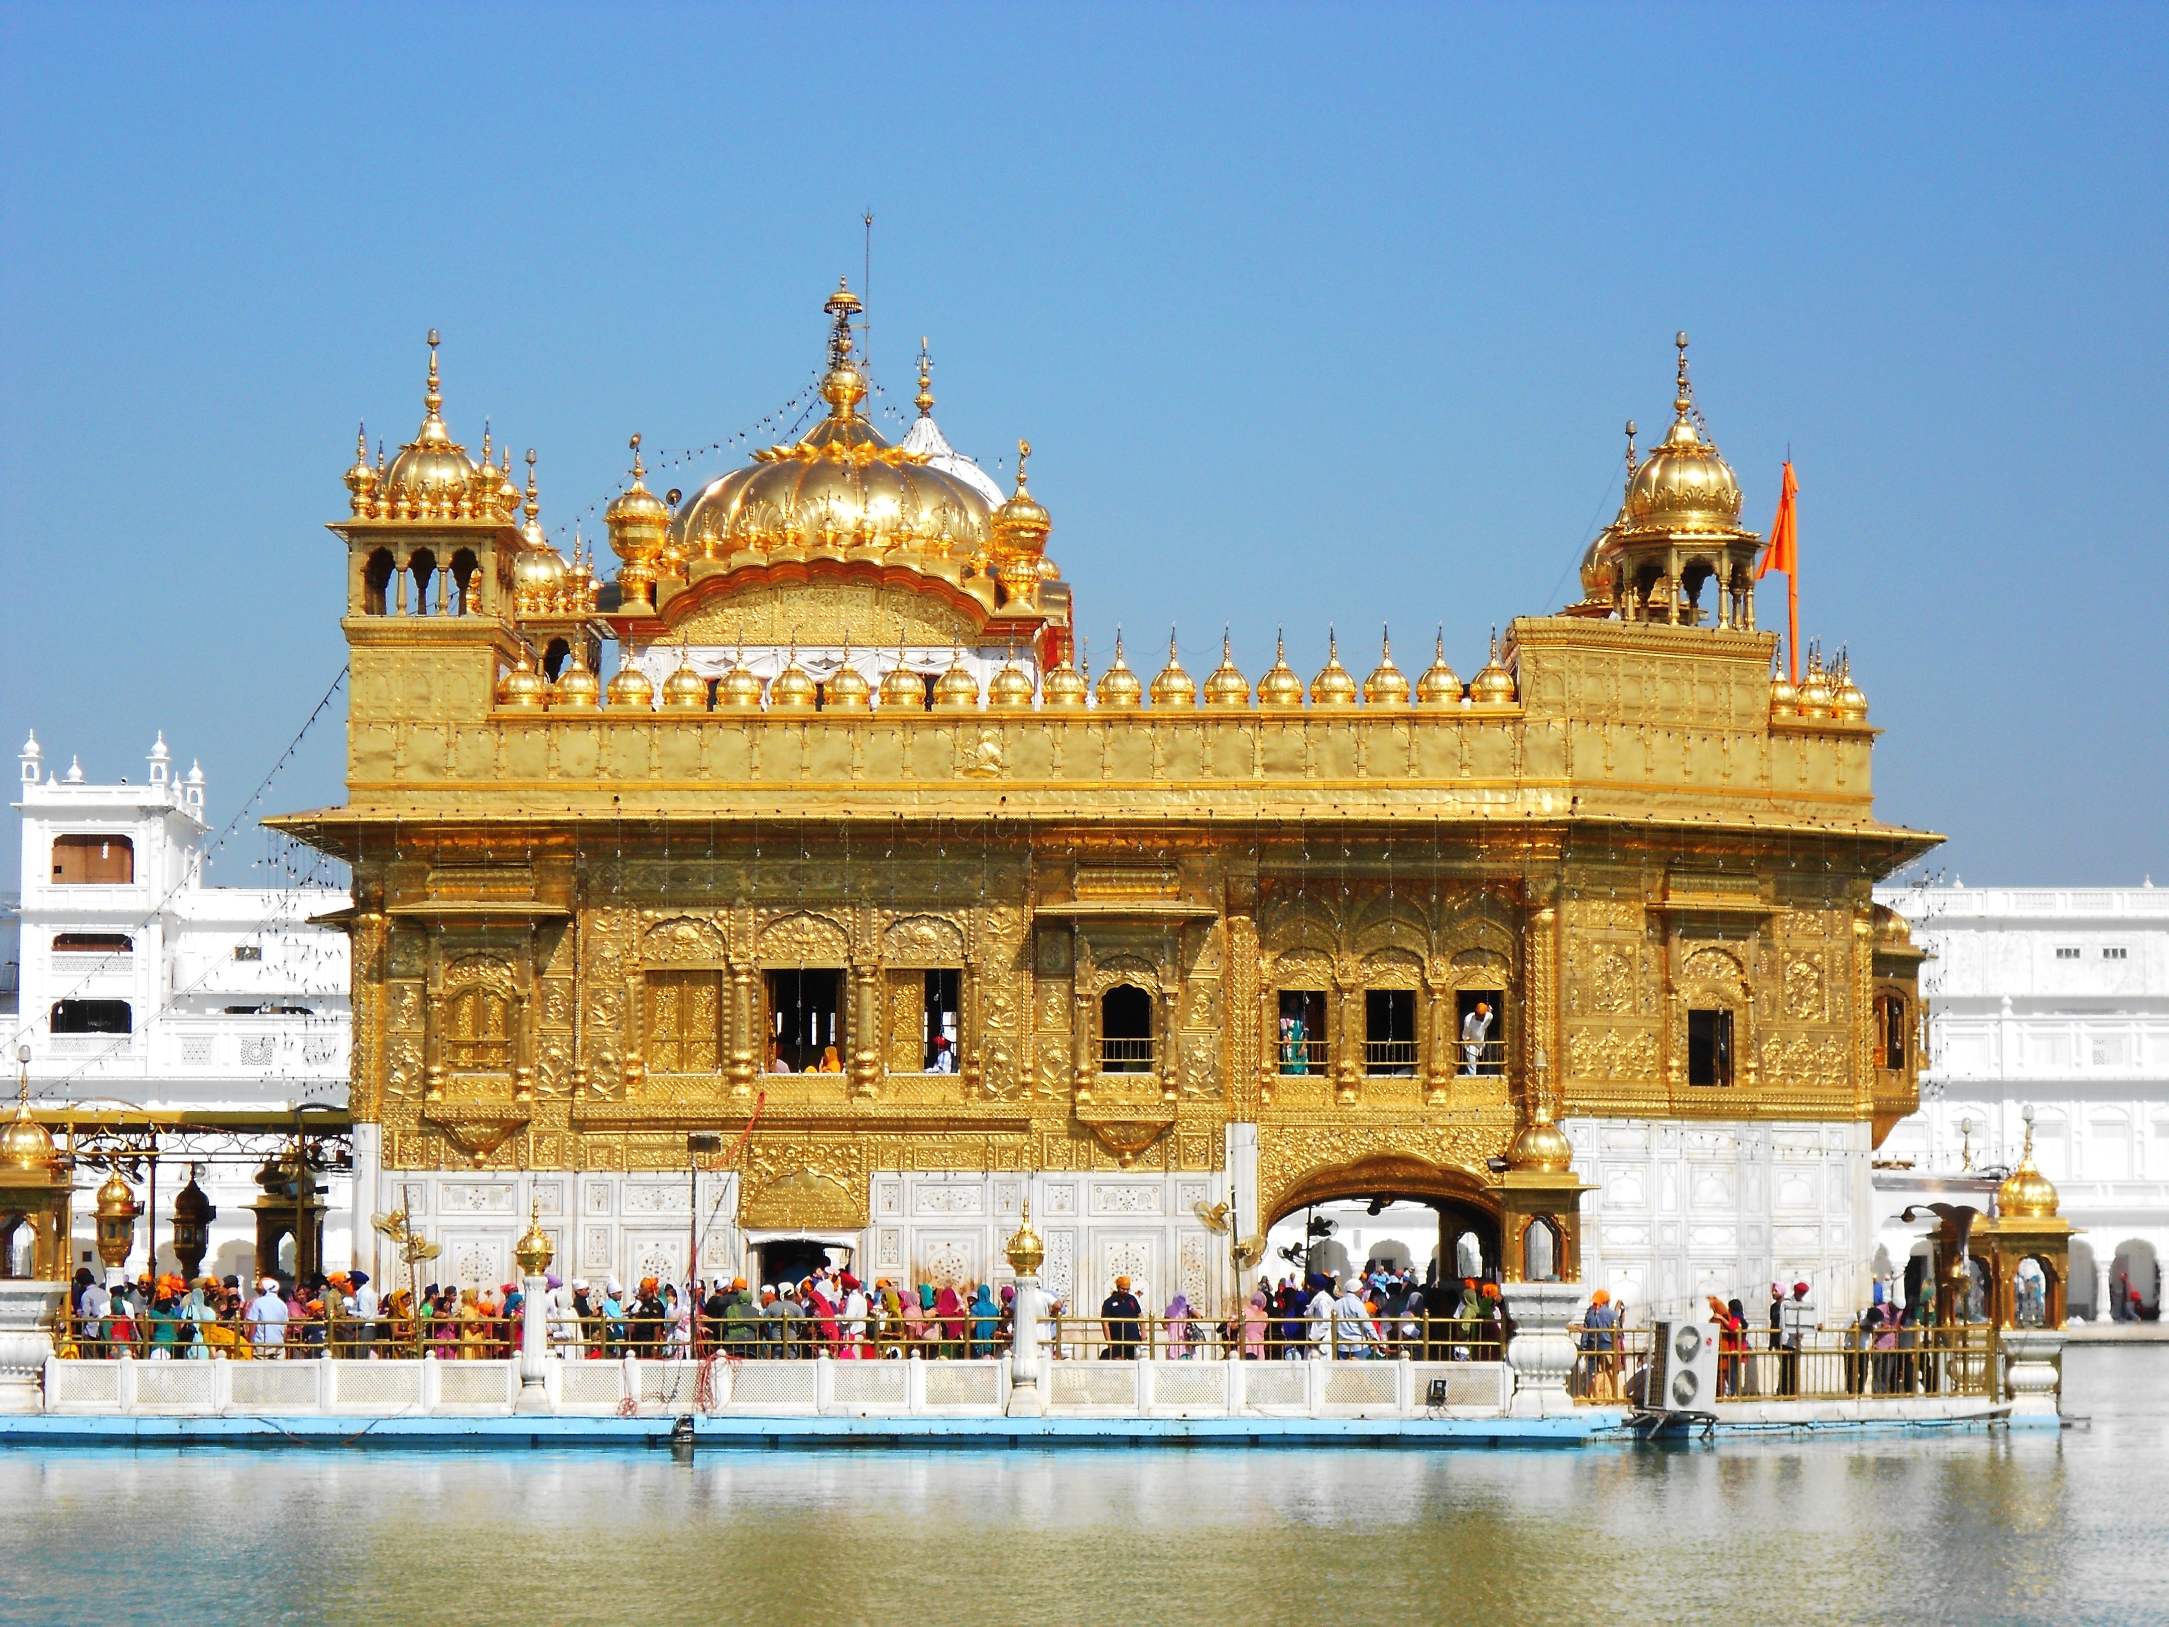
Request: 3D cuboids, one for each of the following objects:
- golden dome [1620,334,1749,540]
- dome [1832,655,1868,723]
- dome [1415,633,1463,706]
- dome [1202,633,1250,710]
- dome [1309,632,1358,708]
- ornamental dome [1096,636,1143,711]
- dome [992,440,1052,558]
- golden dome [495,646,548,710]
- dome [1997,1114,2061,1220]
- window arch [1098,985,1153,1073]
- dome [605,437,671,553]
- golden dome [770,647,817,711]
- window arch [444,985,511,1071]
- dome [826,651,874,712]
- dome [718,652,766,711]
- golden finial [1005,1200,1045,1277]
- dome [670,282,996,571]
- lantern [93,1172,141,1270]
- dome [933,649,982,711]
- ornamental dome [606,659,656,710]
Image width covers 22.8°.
[{"bbox_3d":[9.185,-5.744,82.275,1.973,3.160,1.973,0,-5,1],"label":"golden dome"},{"bbox_3d":[10.957,-1.831,77.124,0.530,1.073,0.510,0,-5,1],"label":"dome"},{"bbox_3d":[4.904,-1.978,74.437,0.655,1.034,0.655,0,-5,2],"label":"dome"},{"bbox_3d":[1.957,-1.969,74.535,0.656,1.058,0.656,0,-5,2],"label":"dome"},{"bbox_3d":[3.432,-1.973,74.486,0.656,1.046,0.656,0,-5,2],"label":"dome"},{"bbox_3d":[0.483,-1.984,74.880,0.653,1.101,0.612,0,-5,1],"label":"ornamental dome"},{"bbox_3d":[-0.910,-4.538,78.209,0.861,1.777,0.861,0,-5,2],"label":"dome"},{"bbox_3d":[-7.815,-1.913,74.855,0.683,0.957,0.683,0,-5,2],"label":"golden dome"},{"bbox_3d":[13.260,4.941,75.637,0.877,1.531,0.877,0,-5,1],"label":"dome"},{"bbox_3d":[0.614,3.158,78.914,0.806,1.328,0.200,0,-5,1],"label":"window arch"},{"bbox_3d":[-6.512,-4.647,78.587,0.949,1.769,0.949,0,-5,1],"label":"dome"},{"bbox_3d":[-4.030,-1.892,74.728,0.658,0.920,0.658,0,-5,2],"label":"golden dome"},{"bbox_3d":[-8.310,2.944,73.710,0.927,1.186,0.250,0,-5,2],"label":"window arch"},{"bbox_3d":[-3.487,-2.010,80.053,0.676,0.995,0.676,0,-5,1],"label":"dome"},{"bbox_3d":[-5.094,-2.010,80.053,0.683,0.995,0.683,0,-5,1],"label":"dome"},{"bbox_3d":[-0.836,5.909,74.868,0.543,1.056,0.543,0,-5,1],"label":"golden finial"},{"bbox_3d":[-3.747,-5.812,81.057,4.970,4.374,4.970,0,-5,2],"label":"dome"},{"bbox_3d":[-13.854,5.835,77.157,0.631,1.412,0.631,0,-5,2],"label":"lantern"},{"bbox_3d":[-1.779,-1.909,74.918,0.653,0.971,0.612,0,-5,1],"label":"dome"},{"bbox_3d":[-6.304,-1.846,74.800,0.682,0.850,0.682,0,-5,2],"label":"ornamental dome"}]

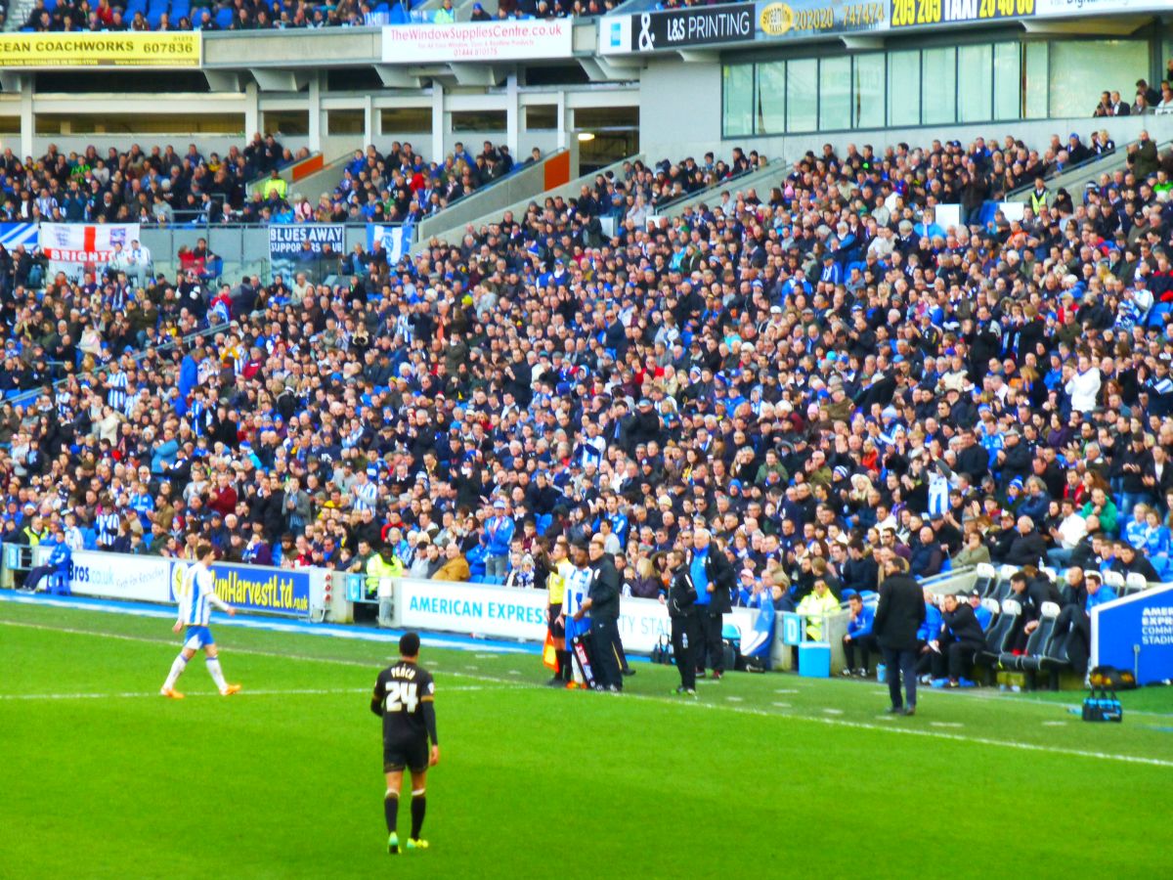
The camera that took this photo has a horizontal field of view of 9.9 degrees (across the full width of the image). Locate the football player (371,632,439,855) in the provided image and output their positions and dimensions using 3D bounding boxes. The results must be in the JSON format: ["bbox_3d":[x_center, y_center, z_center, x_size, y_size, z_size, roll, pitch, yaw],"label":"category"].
[{"bbox_3d":[-1.522,2.535,56.600,0.560,1.830,0.450,0,1,13],"label":"football player"}]

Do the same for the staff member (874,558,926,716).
[{"bbox_3d":[3.633,2.273,78.200,0.570,1.820,0.400,0,1,-25],"label":"staff member"}]

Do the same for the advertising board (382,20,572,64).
[{"bbox_3d":[-2.609,-9.463,160.000,5.850,0.860,0.100,1,1,40],"label":"advertising board"}]

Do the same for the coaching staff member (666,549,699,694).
[{"bbox_3d":[1.173,2.227,82.600,0.360,1.760,0.460,0,1,-29],"label":"coaching staff member"}]

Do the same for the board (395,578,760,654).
[{"bbox_3d":[-0.312,2.527,95.572,0.100,0.740,12.720,0,1,-24],"label":"board"}]

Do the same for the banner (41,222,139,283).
[{"bbox_3d":[-11.720,-4.379,159.000,2.420,1.500,0.080,0,1,15],"label":"banner"}]

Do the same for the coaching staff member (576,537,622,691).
[{"bbox_3d":[0.175,2.165,83.200,0.480,1.830,0.520,0,1,-20],"label":"coaching staff member"}]

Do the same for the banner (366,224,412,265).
[{"bbox_3d":[-4.565,-4.520,156.300,1.120,0.990,0.080,1,1,24],"label":"banner"}]

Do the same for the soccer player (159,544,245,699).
[{"bbox_3d":[-4.644,2.160,81.200,0.900,1.840,0.520,0,1,-23],"label":"soccer player"}]

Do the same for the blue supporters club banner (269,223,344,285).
[{"bbox_3d":[-6.521,-4.298,157.300,1.840,1.500,0.080,0,1,20],"label":"blue supporters club banner"}]

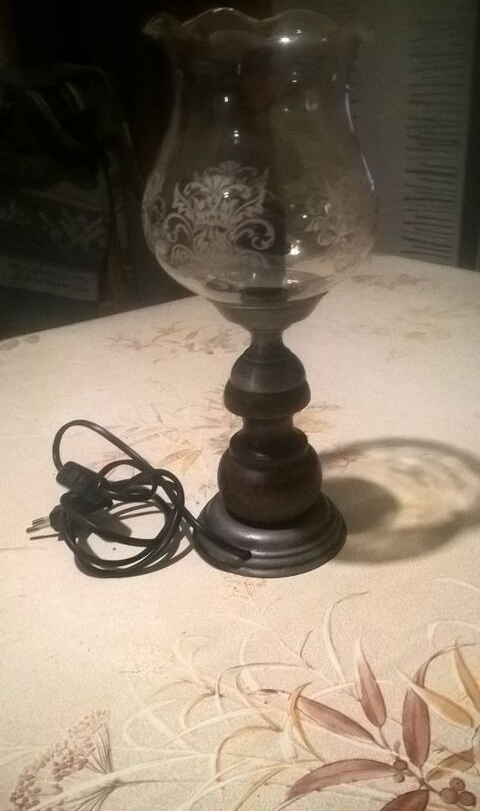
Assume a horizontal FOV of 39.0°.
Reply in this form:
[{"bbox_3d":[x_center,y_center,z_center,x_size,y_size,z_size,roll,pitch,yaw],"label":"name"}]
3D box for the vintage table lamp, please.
[{"bbox_3d":[0.016,-0.060,0.454,0.147,0.339,0.147,-2,22,0],"label":"vintage table lamp"}]

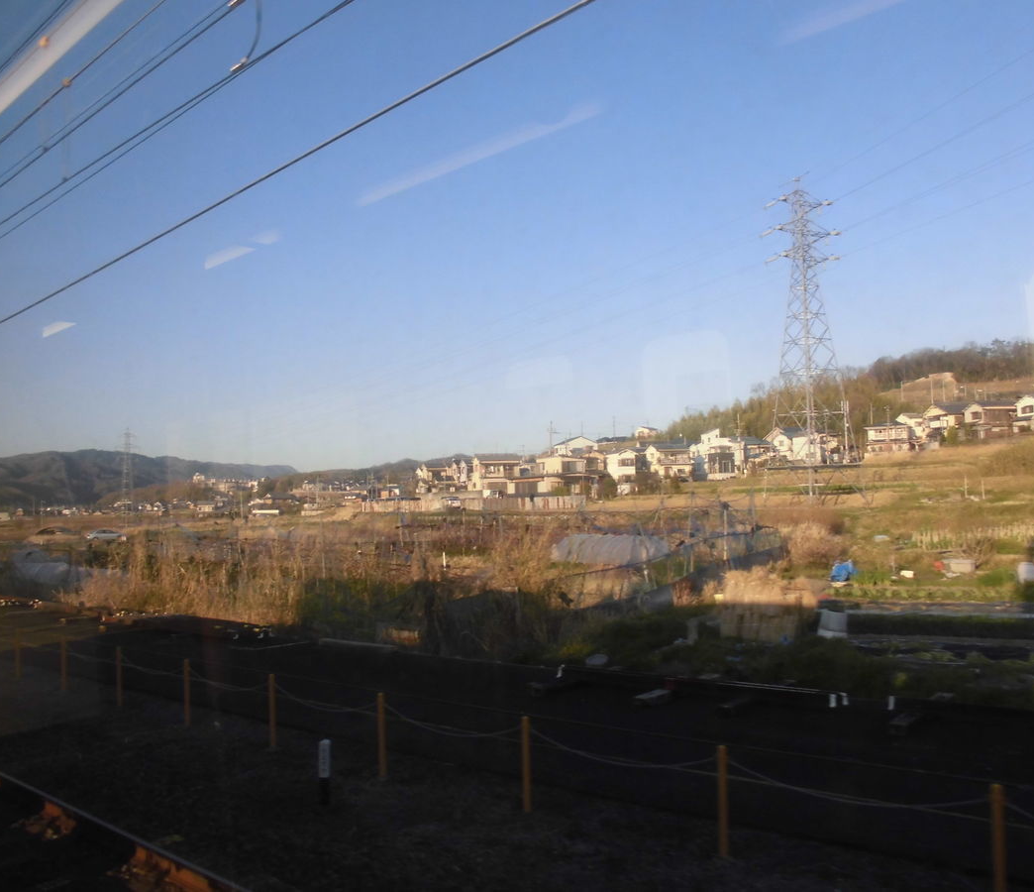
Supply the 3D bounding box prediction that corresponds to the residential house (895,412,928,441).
[{"bbox_3d":[91.926,-3.986,207.000,6.800,6.821,6.000,-1,-4,-15],"label":"residential house"}]

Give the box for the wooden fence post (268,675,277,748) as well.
[{"bbox_3d":[-2.937,3.194,10.734,0.085,0.870,0.085,1,-4,-40],"label":"wooden fence post"}]

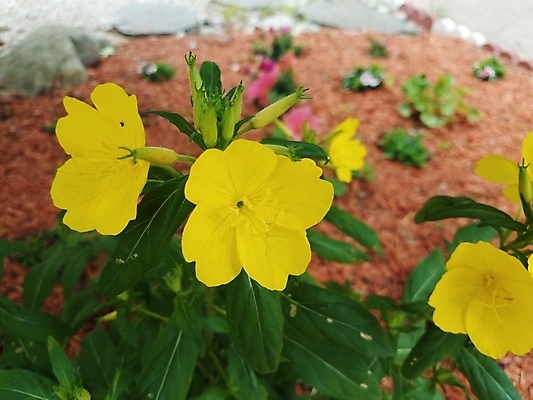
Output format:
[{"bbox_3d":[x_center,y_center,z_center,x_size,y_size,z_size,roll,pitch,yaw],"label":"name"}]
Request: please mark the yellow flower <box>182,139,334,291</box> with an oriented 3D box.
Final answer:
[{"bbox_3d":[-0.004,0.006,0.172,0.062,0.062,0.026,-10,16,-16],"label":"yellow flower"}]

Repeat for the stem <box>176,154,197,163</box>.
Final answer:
[{"bbox_3d":[-0.035,-0.018,0.180,0.010,0.003,0.003,8,73,-6],"label":"stem"}]

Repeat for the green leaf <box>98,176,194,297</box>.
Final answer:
[{"bbox_3d":[-0.059,0.018,0.197,0.027,0.011,0.075,34,85,9],"label":"green leaf"}]

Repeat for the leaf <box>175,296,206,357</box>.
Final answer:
[{"bbox_3d":[-0.048,0.079,0.250,0.014,0.040,0.008,-21,0,-1],"label":"leaf"}]

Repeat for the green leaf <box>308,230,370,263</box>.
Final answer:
[{"bbox_3d":[0.046,0.029,0.270,0.052,0.009,0.018,28,65,6],"label":"green leaf"}]

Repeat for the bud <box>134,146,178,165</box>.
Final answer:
[{"bbox_3d":[-0.050,-0.020,0.180,0.021,0.007,0.007,6,73,-9],"label":"bud"}]

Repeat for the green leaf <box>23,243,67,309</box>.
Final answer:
[{"bbox_3d":[-0.171,0.059,0.310,0.023,0.058,0.009,33,6,33],"label":"green leaf"}]

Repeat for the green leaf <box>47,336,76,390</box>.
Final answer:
[{"bbox_3d":[-0.128,0.102,0.250,0.013,0.036,0.007,-24,15,-1],"label":"green leaf"}]

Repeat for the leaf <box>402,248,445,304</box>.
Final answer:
[{"bbox_3d":[0.108,0.053,0.275,0.025,0.008,0.046,32,90,27],"label":"leaf"}]

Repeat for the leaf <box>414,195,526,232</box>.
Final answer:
[{"bbox_3d":[0.104,0.006,0.205,0.058,0.013,0.020,3,29,-9],"label":"leaf"}]

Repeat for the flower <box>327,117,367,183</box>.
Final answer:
[{"bbox_3d":[0.066,-0.042,0.330,0.024,0.046,0.038,0,32,38],"label":"flower"}]

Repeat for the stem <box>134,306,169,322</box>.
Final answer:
[{"bbox_3d":[-0.072,0.071,0.250,0.023,0.003,0.003,22,58,0],"label":"stem"}]

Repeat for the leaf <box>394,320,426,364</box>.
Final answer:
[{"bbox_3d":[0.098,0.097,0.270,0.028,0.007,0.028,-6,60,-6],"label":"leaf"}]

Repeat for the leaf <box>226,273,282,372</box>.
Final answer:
[{"bbox_3d":[-0.005,0.056,0.190,0.025,0.009,0.053,-17,81,-4],"label":"leaf"}]

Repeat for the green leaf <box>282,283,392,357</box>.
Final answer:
[{"bbox_3d":[0.035,0.061,0.203,0.064,0.009,0.028,29,66,6],"label":"green leaf"}]

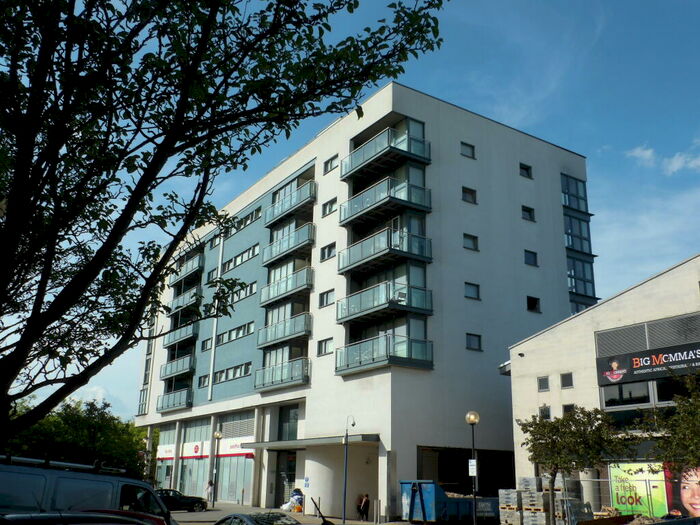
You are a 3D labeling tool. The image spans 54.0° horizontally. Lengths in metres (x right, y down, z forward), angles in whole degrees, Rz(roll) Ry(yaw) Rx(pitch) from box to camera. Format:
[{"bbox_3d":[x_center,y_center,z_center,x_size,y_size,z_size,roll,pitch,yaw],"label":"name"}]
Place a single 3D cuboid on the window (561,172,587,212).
[{"bbox_3d":[15.060,-4.605,45.997,2.538,2.349,0.203,12,-20,-31],"label":"window"}]

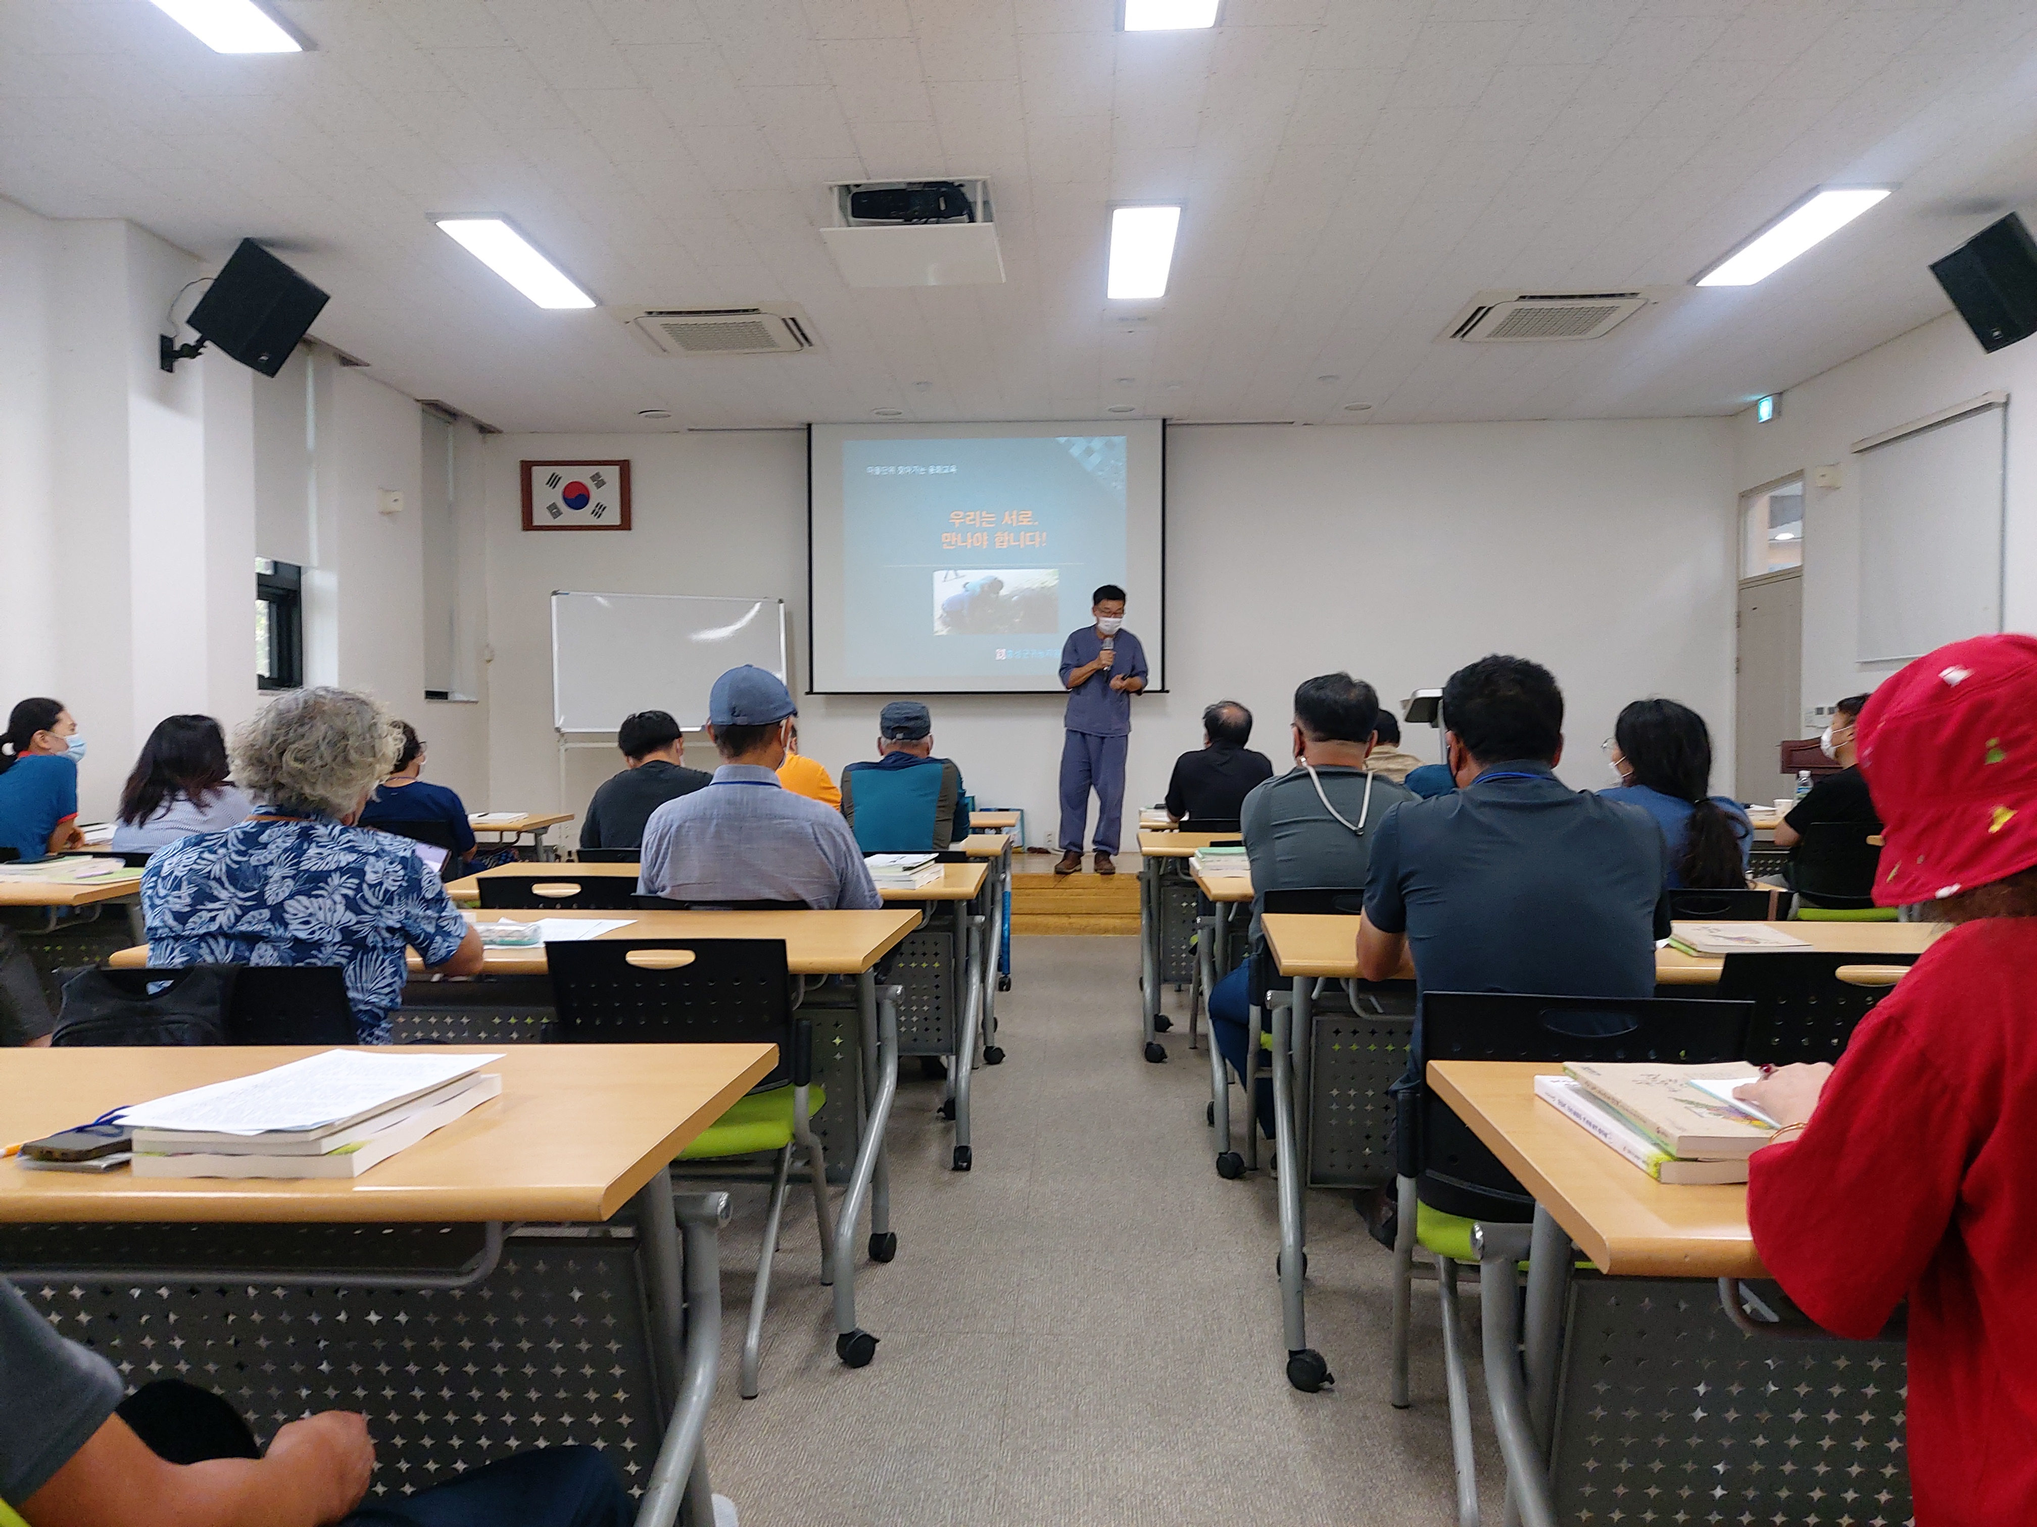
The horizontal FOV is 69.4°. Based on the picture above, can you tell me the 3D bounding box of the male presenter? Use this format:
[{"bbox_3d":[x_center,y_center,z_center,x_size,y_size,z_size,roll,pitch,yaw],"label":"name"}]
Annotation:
[{"bbox_3d":[0.483,-0.198,8.500,0.520,1.670,0.380,0,1,-2],"label":"male presenter"}]

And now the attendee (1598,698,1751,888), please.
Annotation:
[{"bbox_3d":[1.479,0.450,3.466,0.460,1.204,0.770,0,1,-13],"label":"attendee"}]

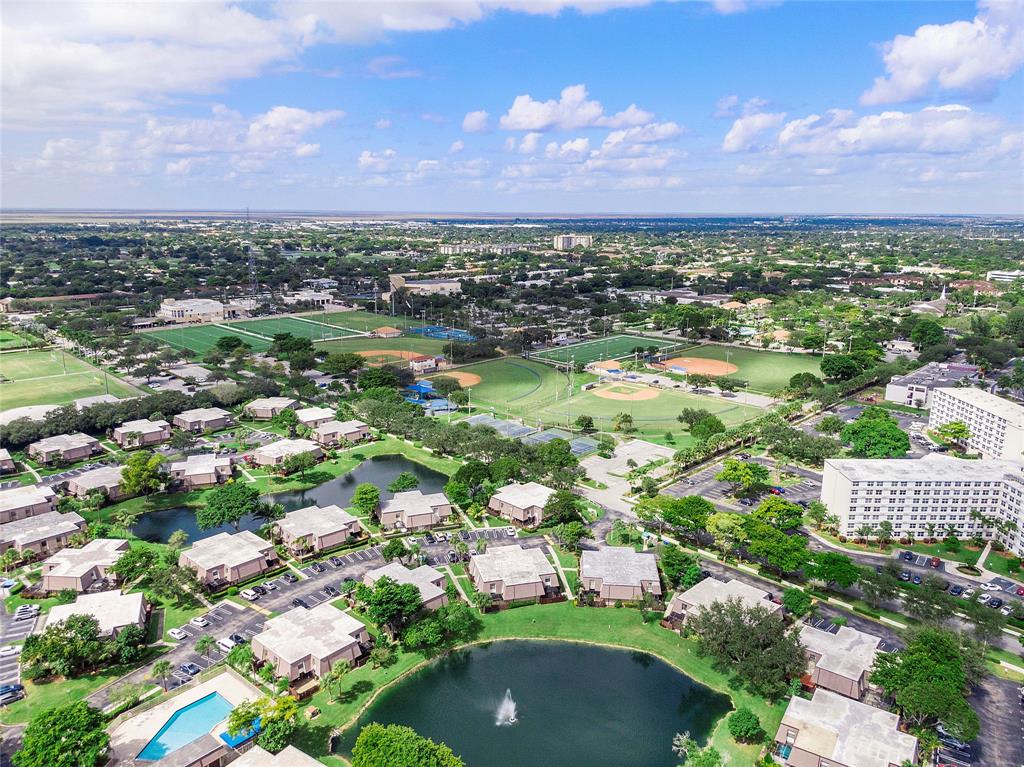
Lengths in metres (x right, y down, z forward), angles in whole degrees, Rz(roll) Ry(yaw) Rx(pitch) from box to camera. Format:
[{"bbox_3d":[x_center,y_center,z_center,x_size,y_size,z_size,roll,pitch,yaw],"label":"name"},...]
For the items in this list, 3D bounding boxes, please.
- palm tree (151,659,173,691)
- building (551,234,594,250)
[{"bbox_3d":[-71.575,60.148,145.708,4.700,6.900,4.700,0,14,0],"label":"palm tree"},{"bbox_3d":[146.793,-342.853,1730.276,89.000,36.000,26.000,-5,15,-19],"label":"building"}]

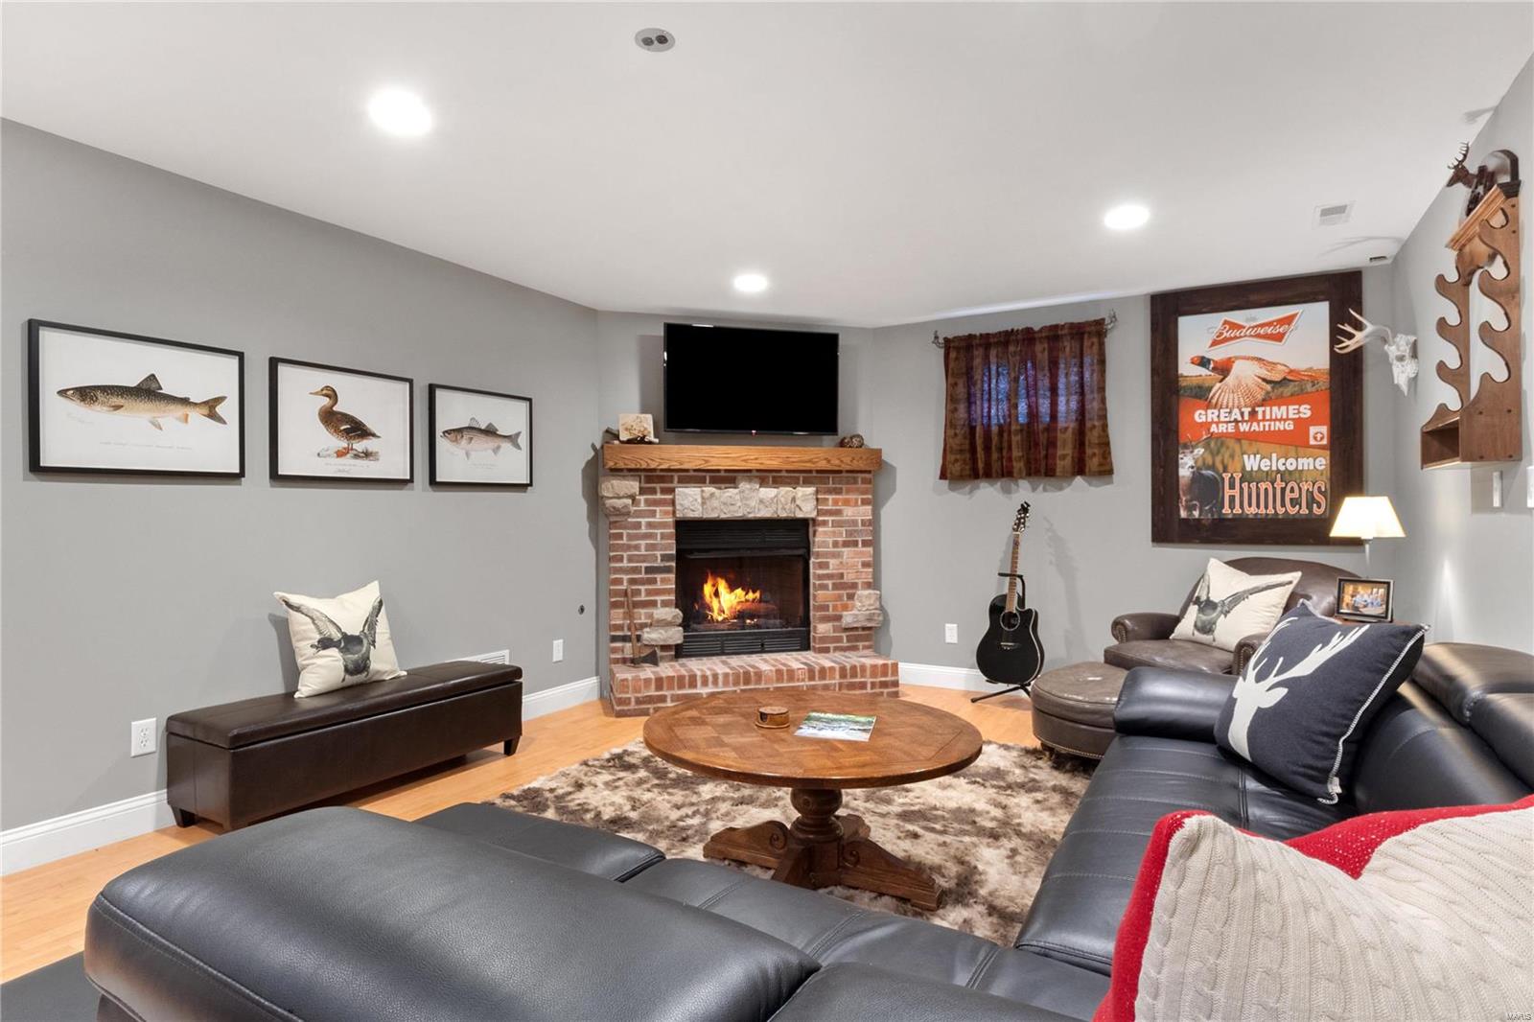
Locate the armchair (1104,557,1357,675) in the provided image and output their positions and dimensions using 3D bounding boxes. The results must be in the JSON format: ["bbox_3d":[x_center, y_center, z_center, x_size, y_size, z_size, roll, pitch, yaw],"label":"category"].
[{"bbox_3d":[2.260,0.688,3.723,0.894,0.894,0.855,0,0,-21],"label":"armchair"}]

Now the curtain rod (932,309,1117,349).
[{"bbox_3d":[1.528,-1.093,4.640,1.079,0.112,0.107,0,0,29],"label":"curtain rod"}]

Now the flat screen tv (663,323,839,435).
[{"bbox_3d":[-0.081,-0.803,4.802,1.101,0.652,0.079,0,0,-16],"label":"flat screen tv"}]

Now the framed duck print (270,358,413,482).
[{"bbox_3d":[-1.824,-0.369,3.333,0.033,0.488,0.617,0,0,31],"label":"framed duck print"}]

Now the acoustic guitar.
[{"bbox_3d":[1.468,0.539,4.539,0.428,1.186,0.321,0,0,33],"label":"acoustic guitar"}]

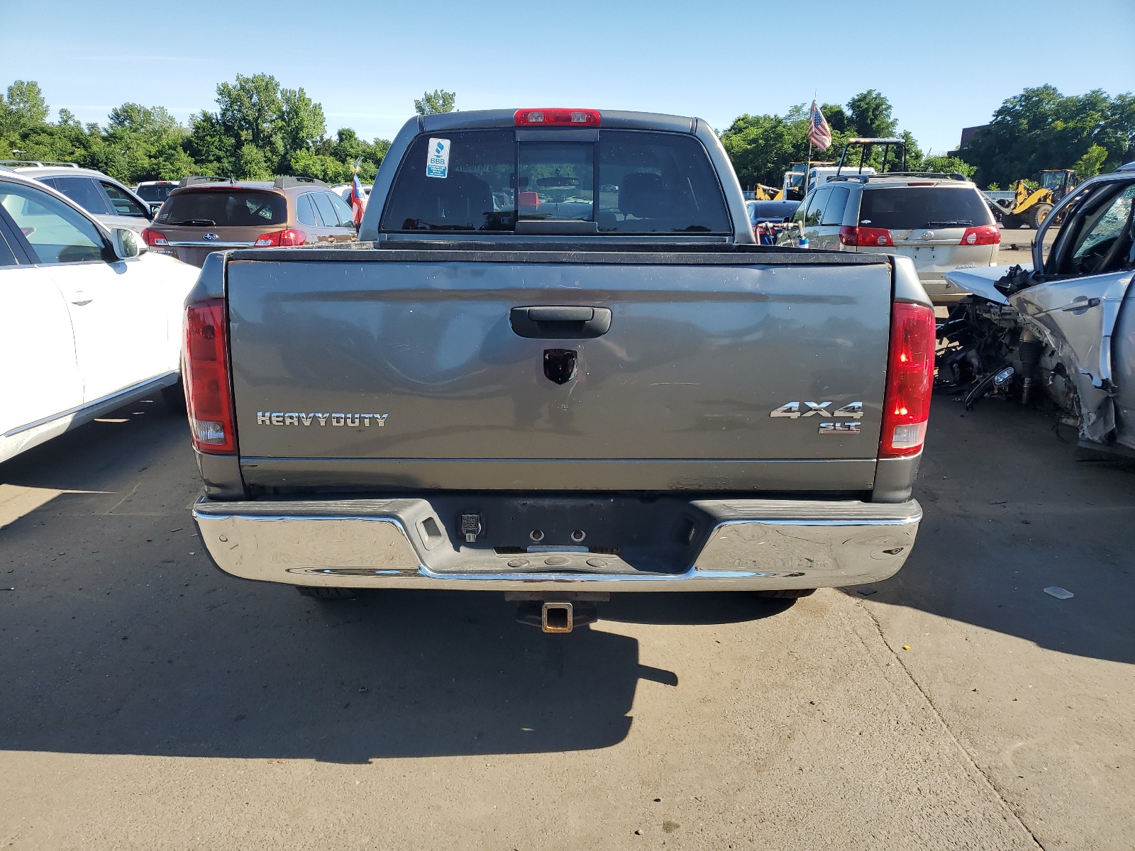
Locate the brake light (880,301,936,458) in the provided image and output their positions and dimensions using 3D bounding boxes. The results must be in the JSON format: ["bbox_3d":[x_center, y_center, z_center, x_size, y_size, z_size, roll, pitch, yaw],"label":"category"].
[{"bbox_3d":[0.877,-0.126,2.209,0.130,0.400,0.150,0,15,-1],"label":"brake light"}]

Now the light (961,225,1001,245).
[{"bbox_3d":[4.917,-2.296,10.252,0.500,0.240,0.280,0,15,0],"label":"light"}]

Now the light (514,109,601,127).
[{"bbox_3d":[-0.049,-1.499,4.156,0.420,0.100,0.080,0,15,-1],"label":"light"}]

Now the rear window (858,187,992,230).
[{"bbox_3d":[4.283,-2.606,10.203,1.580,0.550,0.200,0,15,0],"label":"rear window"}]

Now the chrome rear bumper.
[{"bbox_3d":[-0.025,0.296,2.237,1.890,0.210,0.270,0,15,-1],"label":"chrome rear bumper"}]

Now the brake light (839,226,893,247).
[{"bbox_3d":[3.601,-2.283,10.256,0.500,0.240,0.300,0,15,0],"label":"brake light"}]

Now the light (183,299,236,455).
[{"bbox_3d":[-0.917,-0.133,2.208,0.130,0.400,0.150,0,15,-1],"label":"light"}]

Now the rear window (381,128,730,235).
[{"bbox_3d":[-0.056,-1.171,4.077,1.660,0.490,0.160,0,15,-1],"label":"rear window"}]

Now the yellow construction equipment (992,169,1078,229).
[{"bbox_3d":[24.485,-11.815,44.457,5.700,3.000,2.300,-3,15,-11],"label":"yellow construction equipment"}]

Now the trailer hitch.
[{"bbox_3d":[-0.025,0.450,2.267,0.250,0.115,0.240,0,15,-1],"label":"trailer hitch"}]

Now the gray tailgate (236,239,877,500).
[{"bbox_3d":[-0.015,-0.132,2.155,1.610,0.595,0.100,0,11,-1],"label":"gray tailgate"}]

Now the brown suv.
[{"bbox_3d":[-4.204,-2.671,12.324,1.820,1.660,4.800,0,15,-1],"label":"brown suv"}]

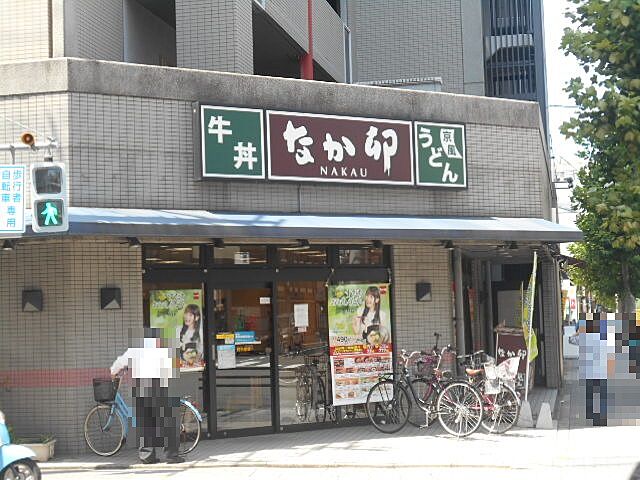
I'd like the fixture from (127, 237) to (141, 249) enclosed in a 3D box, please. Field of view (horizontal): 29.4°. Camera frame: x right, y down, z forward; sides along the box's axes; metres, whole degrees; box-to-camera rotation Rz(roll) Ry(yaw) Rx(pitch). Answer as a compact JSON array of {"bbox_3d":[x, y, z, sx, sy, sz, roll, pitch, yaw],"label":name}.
[{"bbox_3d":[-2.297,0.031,15.031,0.120,0.140,0.180,1,-5,-33],"label":"fixture"}]

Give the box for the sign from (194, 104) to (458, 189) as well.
[{"bbox_3d":[0.249,-1.196,16.382,4.236,0.936,0.240,1,-5,-33],"label":"sign"}]

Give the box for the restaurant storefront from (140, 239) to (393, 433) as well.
[{"bbox_3d":[-0.602,1.318,16.366,3.859,2.543,0.350,1,-5,-33],"label":"restaurant storefront"}]

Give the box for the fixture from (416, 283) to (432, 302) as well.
[{"bbox_3d":[1.507,0.760,17.592,0.240,0.255,0.110,1,-5,-33],"label":"fixture"}]

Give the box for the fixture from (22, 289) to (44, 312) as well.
[{"bbox_3d":[-3.472,0.733,14.736,0.240,0.260,0.110,-3,-4,12],"label":"fixture"}]

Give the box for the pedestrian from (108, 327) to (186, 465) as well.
[{"bbox_3d":[-1.955,1.758,13.750,0.500,1.570,0.550,-5,-5,41],"label":"pedestrian"}]

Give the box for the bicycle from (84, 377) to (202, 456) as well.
[{"bbox_3d":[-2.093,2.041,14.390,1.450,1.000,0.500,-2,-4,7],"label":"bicycle"}]

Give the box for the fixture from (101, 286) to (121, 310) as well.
[{"bbox_3d":[-2.560,0.722,14.980,0.240,0.255,0.110,1,-5,-33],"label":"fixture"}]

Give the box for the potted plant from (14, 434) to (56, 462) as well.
[{"bbox_3d":[-3.366,2.447,14.286,0.560,0.330,0.280,-3,-4,12],"label":"potted plant"}]

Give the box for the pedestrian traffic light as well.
[{"bbox_3d":[-2.612,-0.406,11.800,0.350,0.660,0.180,-2,-4,9],"label":"pedestrian traffic light"}]

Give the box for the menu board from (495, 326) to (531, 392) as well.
[{"bbox_3d":[3.076,2.011,19.400,0.550,1.280,0.360,0,-4,-24],"label":"menu board"}]

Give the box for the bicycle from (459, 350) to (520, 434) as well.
[{"bbox_3d":[1.940,1.971,15.852,1.620,1.060,0.560,-5,-5,37],"label":"bicycle"}]

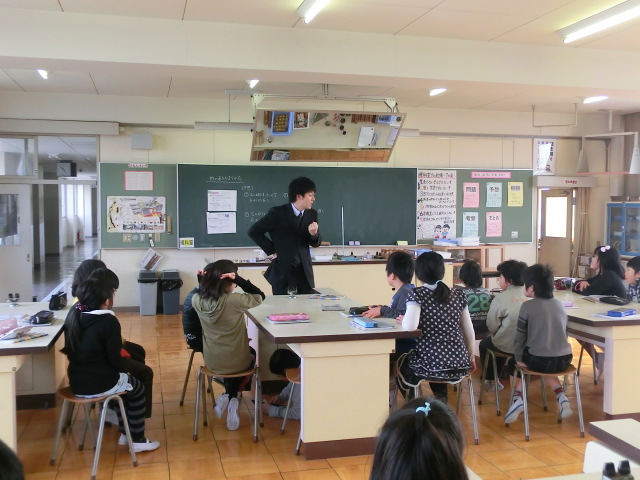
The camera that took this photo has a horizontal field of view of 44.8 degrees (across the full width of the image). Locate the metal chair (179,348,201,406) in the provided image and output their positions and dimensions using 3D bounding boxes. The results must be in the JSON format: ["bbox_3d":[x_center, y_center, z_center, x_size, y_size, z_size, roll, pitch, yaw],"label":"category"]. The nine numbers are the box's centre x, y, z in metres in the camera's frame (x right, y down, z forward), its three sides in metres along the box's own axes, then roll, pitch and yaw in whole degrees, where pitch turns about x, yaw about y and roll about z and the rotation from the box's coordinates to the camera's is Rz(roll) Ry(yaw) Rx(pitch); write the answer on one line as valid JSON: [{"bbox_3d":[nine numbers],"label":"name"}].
[{"bbox_3d":[-0.822,1.014,5.916,0.340,0.430,0.400,1,3,16],"label":"metal chair"}]

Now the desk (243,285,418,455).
[{"bbox_3d":[-0.082,0.869,5.738,0.900,0.735,2.390,-1,3,-13],"label":"desk"}]

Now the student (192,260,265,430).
[{"bbox_3d":[-0.596,0.692,5.193,0.460,1.120,0.560,1,3,13],"label":"student"}]

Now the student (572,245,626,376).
[{"bbox_3d":[2.430,0.631,6.680,0.550,1.180,0.500,0,2,-4],"label":"student"}]

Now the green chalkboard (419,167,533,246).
[{"bbox_3d":[2.460,-0.520,12.203,1.997,1.182,0.050,0,3,-14],"label":"green chalkboard"}]

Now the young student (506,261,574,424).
[{"bbox_3d":[1.485,0.719,5.260,0.430,1.100,0.520,-1,3,-18],"label":"young student"}]

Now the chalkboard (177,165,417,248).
[{"bbox_3d":[-0.270,-0.490,11.487,3.648,1.195,0.070,0,3,-14],"label":"chalkboard"}]

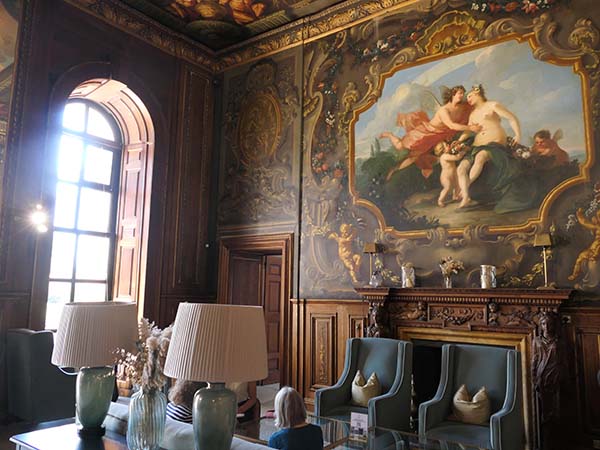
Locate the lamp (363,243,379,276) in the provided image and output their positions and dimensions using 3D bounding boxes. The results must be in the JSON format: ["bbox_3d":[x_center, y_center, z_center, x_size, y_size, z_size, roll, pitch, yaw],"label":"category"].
[{"bbox_3d":[0.885,0.501,5.840,0.170,0.540,0.170,1,-8,0],"label":"lamp"}]

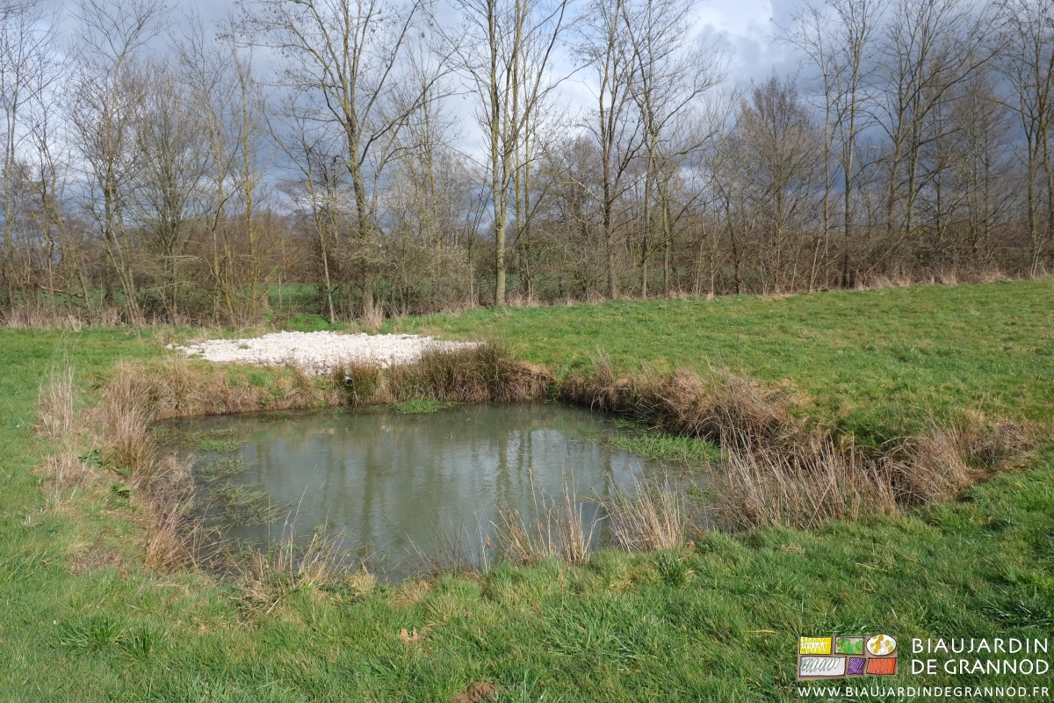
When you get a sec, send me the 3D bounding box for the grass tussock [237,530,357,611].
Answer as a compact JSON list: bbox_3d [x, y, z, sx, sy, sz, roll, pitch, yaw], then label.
[{"bbox_3d":[-1.225,1.169,4.200,0.560,0.350,0.450,0,6,0],"label":"grass tussock"}]

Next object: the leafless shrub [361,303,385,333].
[{"bbox_3d":[-3.900,-0.856,20.000,0.600,0.740,0.550,0,6,0],"label":"leafless shrub"}]

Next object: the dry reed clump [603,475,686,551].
[{"bbox_3d":[0.786,1.087,5.300,0.530,0.480,0.420,0,6,0],"label":"dry reed clump"}]

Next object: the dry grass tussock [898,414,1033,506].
[{"bbox_3d":[3.421,0.837,6.200,0.950,0.550,0.750,0,6,0],"label":"dry grass tussock"}]

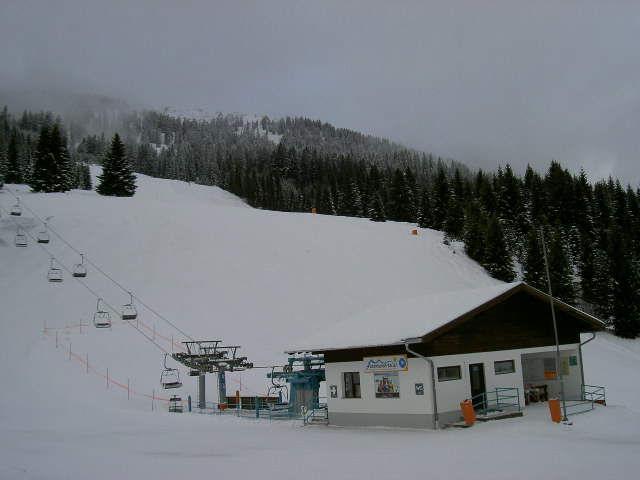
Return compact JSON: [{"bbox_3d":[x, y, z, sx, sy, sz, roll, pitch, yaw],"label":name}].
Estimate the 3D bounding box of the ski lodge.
[{"bbox_3d":[6.926,6.017,38.152,14.300,6.250,9.900,3,-12,-38],"label":"ski lodge"}]

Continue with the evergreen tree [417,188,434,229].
[{"bbox_3d":[30.724,-9.173,210.000,4.980,11.649,4.980,-5,-9,8],"label":"evergreen tree"}]

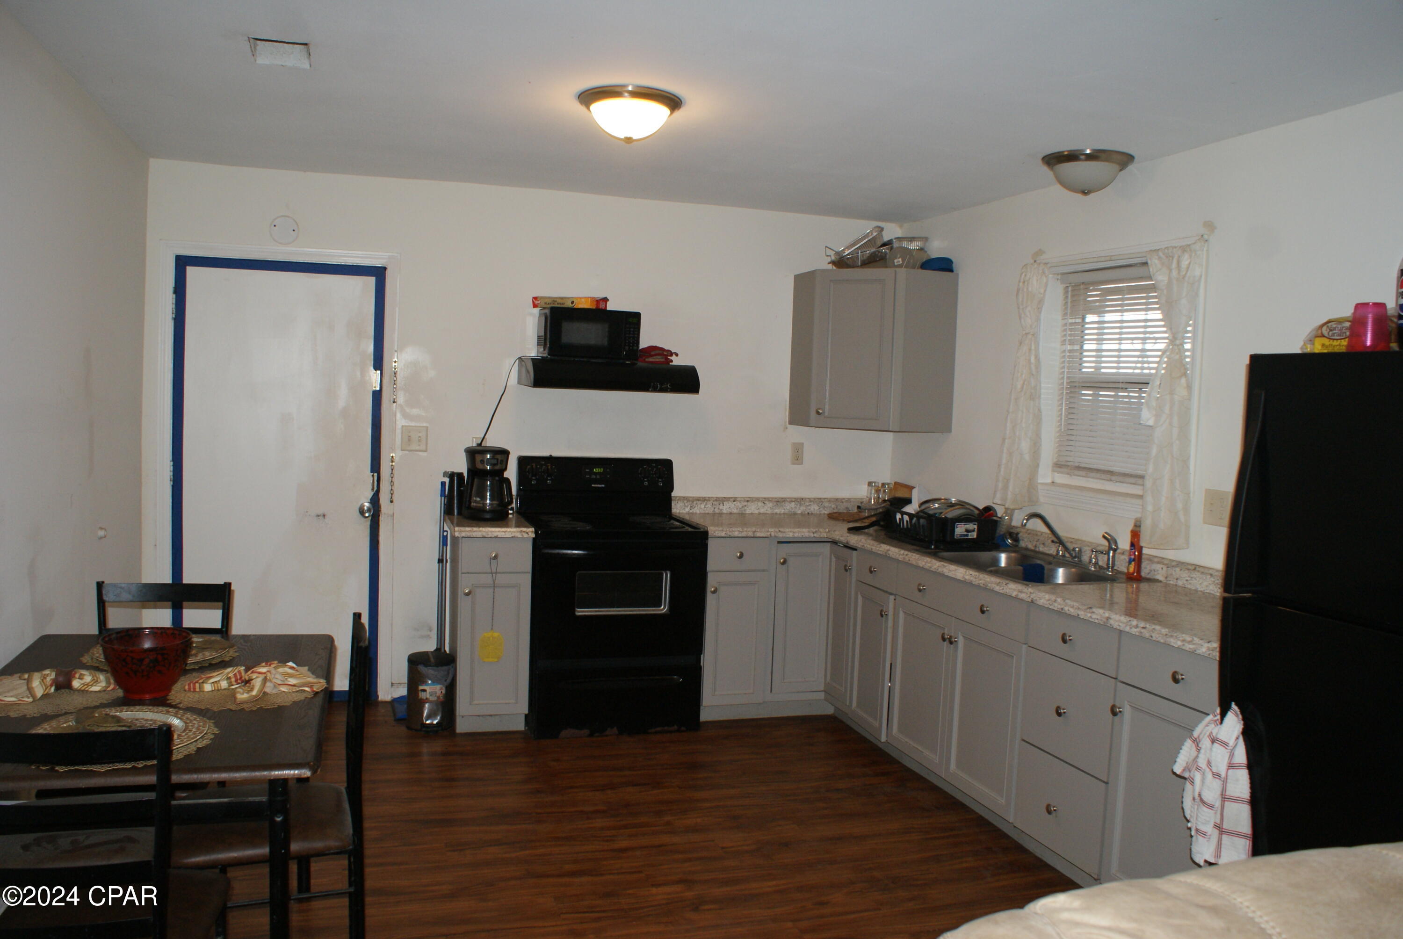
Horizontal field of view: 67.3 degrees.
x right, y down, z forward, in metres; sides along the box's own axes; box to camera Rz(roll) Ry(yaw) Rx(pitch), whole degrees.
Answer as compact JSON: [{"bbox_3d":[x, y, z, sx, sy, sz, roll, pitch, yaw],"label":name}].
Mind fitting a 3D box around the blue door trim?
[{"bbox_3d":[-1.924,0.073,4.838,0.895,2.030,0.050,1,4,-19],"label":"blue door trim"}]

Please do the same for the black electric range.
[{"bbox_3d":[-0.444,0.561,4.897,0.762,1.175,0.680,1,4,-18],"label":"black electric range"}]

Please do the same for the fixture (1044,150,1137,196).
[{"bbox_3d":[1.447,-1.098,3.947,0.345,0.140,0.345,1,4,-19],"label":"fixture"}]

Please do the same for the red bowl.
[{"bbox_3d":[-1.317,0.465,2.511,0.220,0.135,0.220,1,4,-19],"label":"red bowl"}]

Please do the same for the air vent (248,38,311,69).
[{"bbox_3d":[-1.225,-1.214,3.070,0.165,0.030,0.245,1,4,-19],"label":"air vent"}]

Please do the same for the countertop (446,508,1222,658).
[{"bbox_3d":[0.369,0.356,3.894,2.380,0.050,3.080,1,4,-18],"label":"countertop"}]

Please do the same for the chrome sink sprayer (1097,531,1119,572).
[{"bbox_3d":[1.503,0.306,3.892,0.065,0.149,0.045,1,4,-18],"label":"chrome sink sprayer"}]

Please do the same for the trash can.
[{"bbox_3d":[-1.192,0.978,4.631,0.208,0.325,0.235,1,4,-18],"label":"trash can"}]

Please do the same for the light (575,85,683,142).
[{"bbox_3d":[-0.231,-1.121,3.393,0.335,0.135,0.335,2,4,0],"label":"light"}]

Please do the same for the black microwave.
[{"bbox_3d":[-0.537,-0.625,4.960,0.425,0.235,0.335,1,4,-18],"label":"black microwave"}]

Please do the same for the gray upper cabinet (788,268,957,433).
[{"bbox_3d":[0.914,-0.593,5.383,0.860,0.770,0.645,4,4,27],"label":"gray upper cabinet"}]

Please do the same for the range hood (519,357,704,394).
[{"bbox_3d":[-0.458,-0.453,5.064,0.780,0.138,0.450,1,4,-19],"label":"range hood"}]

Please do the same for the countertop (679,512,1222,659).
[{"bbox_3d":[0.896,0.372,4.173,1.220,0.042,3.120,1,4,-19],"label":"countertop"}]

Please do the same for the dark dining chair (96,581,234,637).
[{"bbox_3d":[-1.542,0.788,2.948,0.400,0.890,0.450,1,4,-15],"label":"dark dining chair"}]

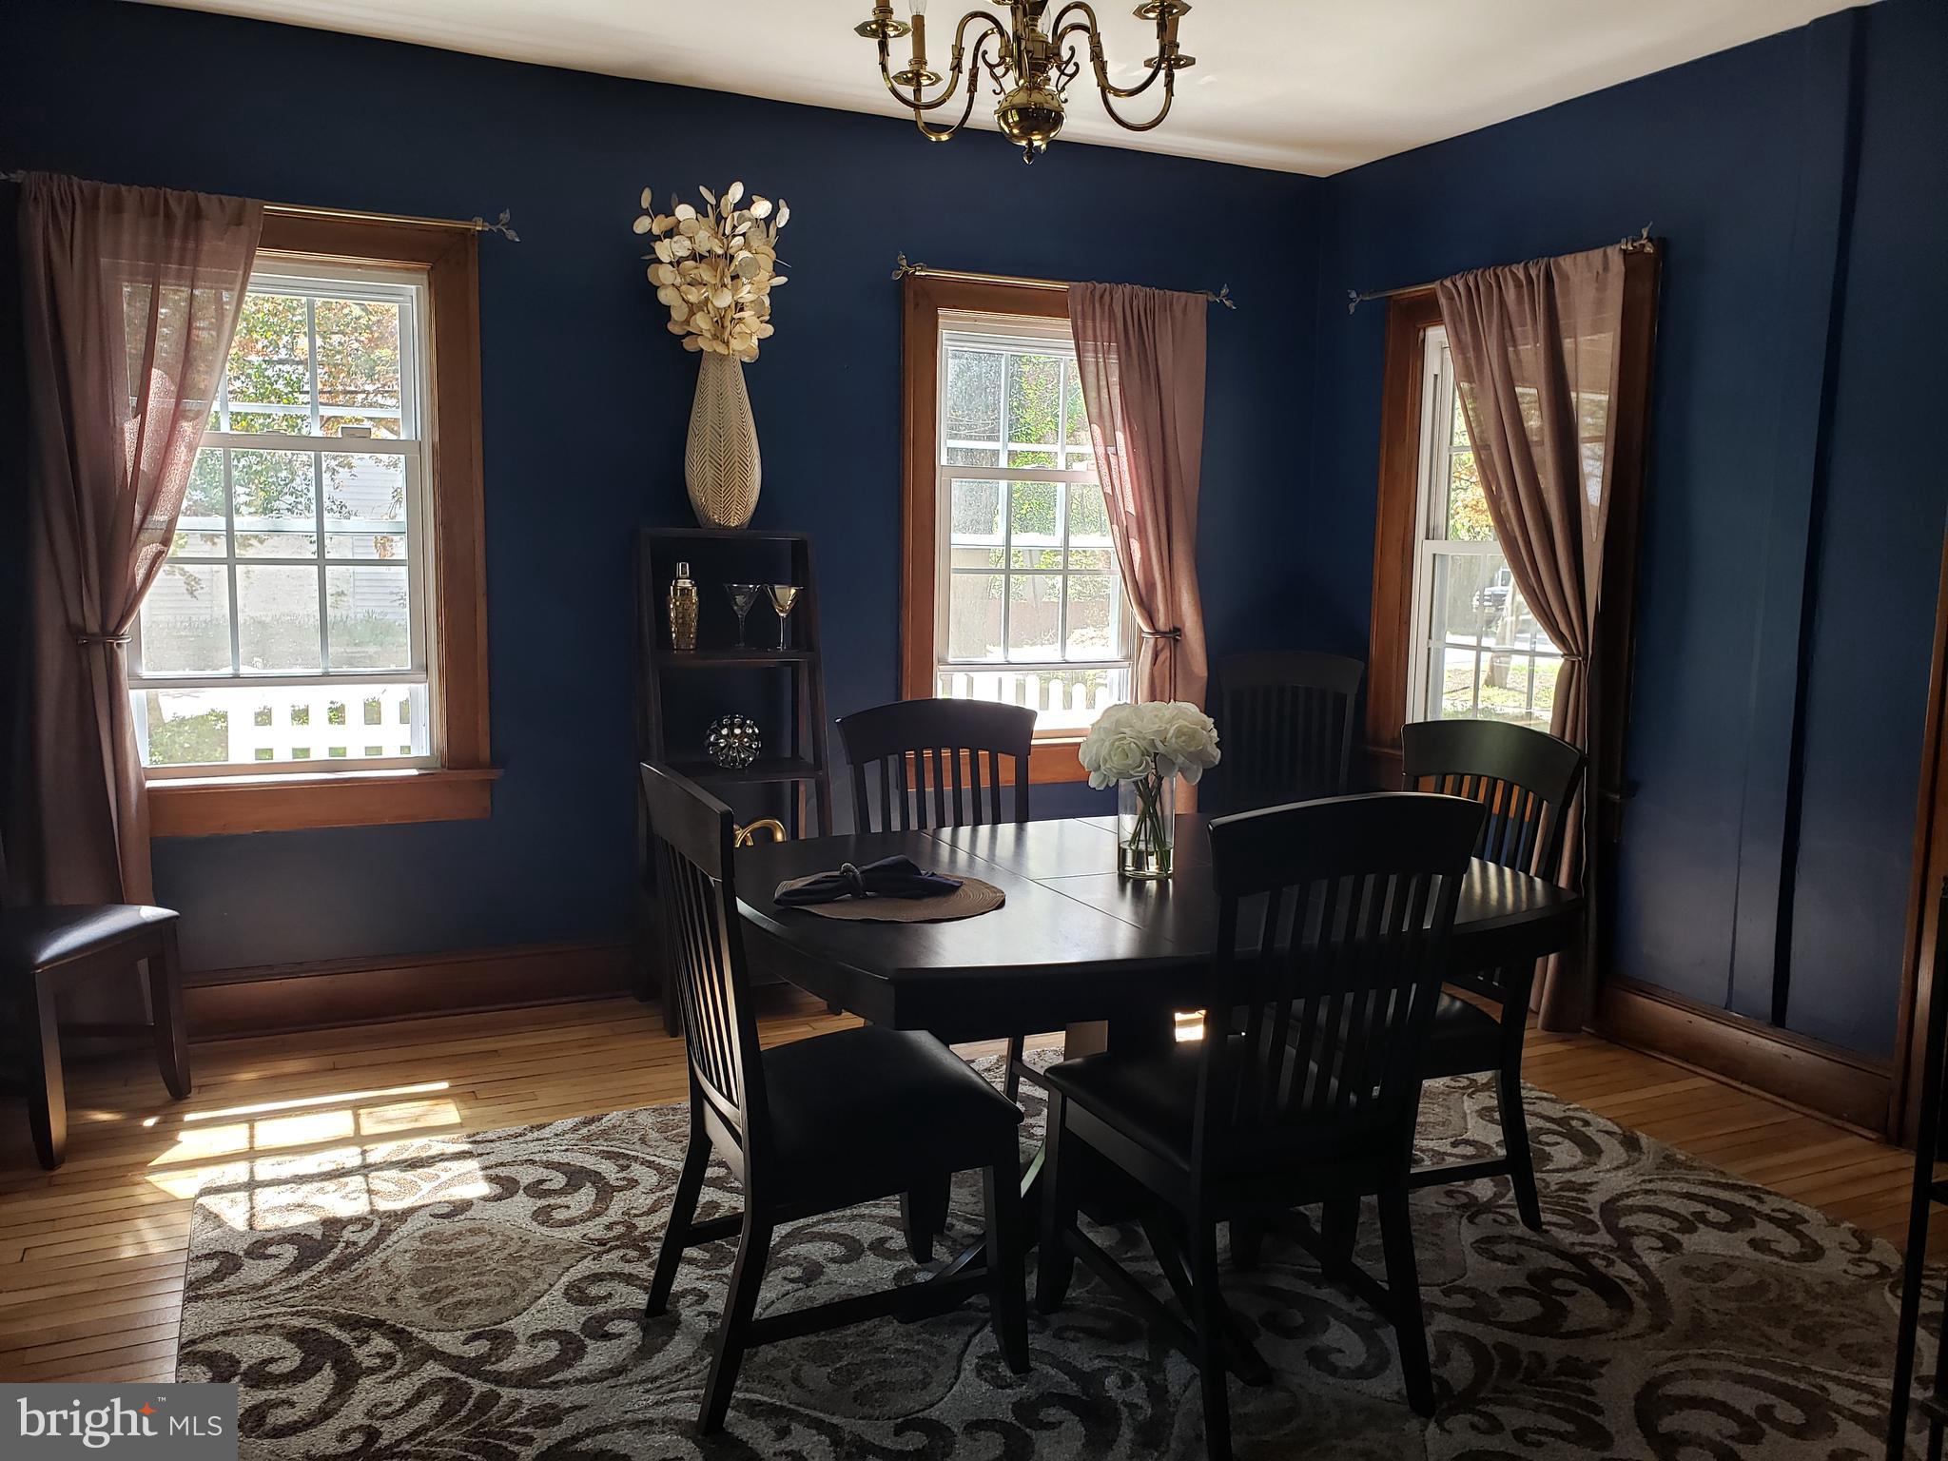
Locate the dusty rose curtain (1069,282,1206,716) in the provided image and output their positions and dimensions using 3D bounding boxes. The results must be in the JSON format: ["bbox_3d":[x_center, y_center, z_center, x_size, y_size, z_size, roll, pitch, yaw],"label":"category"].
[{"bbox_3d":[0.557,-0.378,5.034,0.580,2.180,0.130,-2,7,-25],"label":"dusty rose curtain"}]

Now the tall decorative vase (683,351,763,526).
[{"bbox_3d":[-0.734,-0.856,4.299,0.225,0.500,0.225,-2,7,-25],"label":"tall decorative vase"}]

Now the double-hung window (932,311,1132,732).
[{"bbox_3d":[0.221,-0.688,4.972,0.780,1.380,0.100,-2,7,-25],"label":"double-hung window"}]

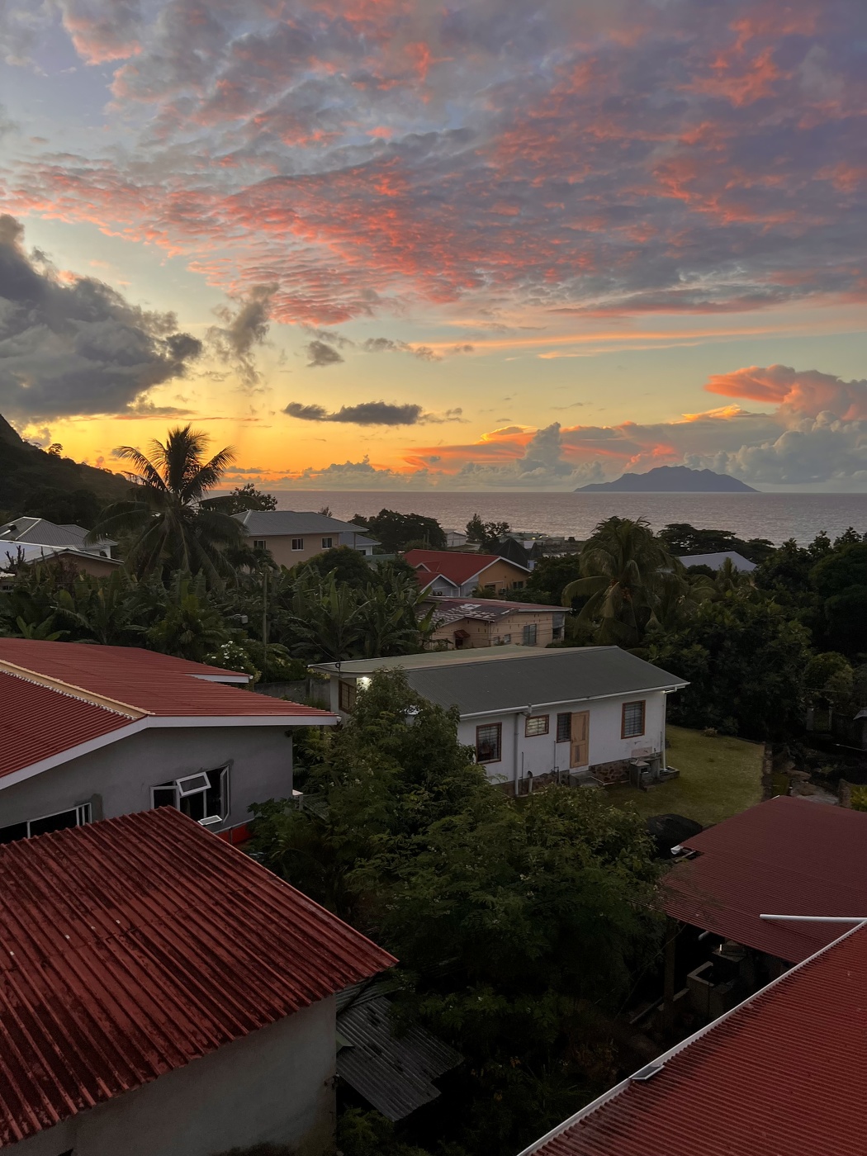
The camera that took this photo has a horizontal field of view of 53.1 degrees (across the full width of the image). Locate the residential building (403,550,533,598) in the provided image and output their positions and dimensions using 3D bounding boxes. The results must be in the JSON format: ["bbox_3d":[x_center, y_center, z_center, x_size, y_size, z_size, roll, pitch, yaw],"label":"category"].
[{"bbox_3d":[0.819,0.454,83.579,13.500,5.524,12.500,-6,8,-45],"label":"residential building"}]

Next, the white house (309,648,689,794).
[{"bbox_3d":[2.433,5.407,35.965,12.000,4.440,10.200,-3,7,-30],"label":"white house"}]

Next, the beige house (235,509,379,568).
[{"bbox_3d":[-18.615,-3.952,105.673,10.500,8.900,19.000,6,8,43],"label":"beige house"}]

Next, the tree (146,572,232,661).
[{"bbox_3d":[-11.928,2.971,42.518,3.900,6.457,3.900,0,6,0],"label":"tree"}]

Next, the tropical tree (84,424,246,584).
[{"bbox_3d":[-14.854,-1.358,49.118,8.300,14.322,8.300,0,6,0],"label":"tropical tree"}]

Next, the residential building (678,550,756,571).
[{"bbox_3d":[28.647,0.105,92.168,13.000,5.114,9.000,-5,8,-43],"label":"residential building"}]

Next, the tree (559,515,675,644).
[{"bbox_3d":[12.200,0.768,57.362,7.600,9.453,7.600,0,6,0],"label":"tree"}]

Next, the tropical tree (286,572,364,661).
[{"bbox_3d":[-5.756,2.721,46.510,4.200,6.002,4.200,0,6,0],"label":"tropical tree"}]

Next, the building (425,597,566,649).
[{"bbox_3d":[2.376,3.141,63.103,11.500,3.700,9.800,6,8,44],"label":"building"}]

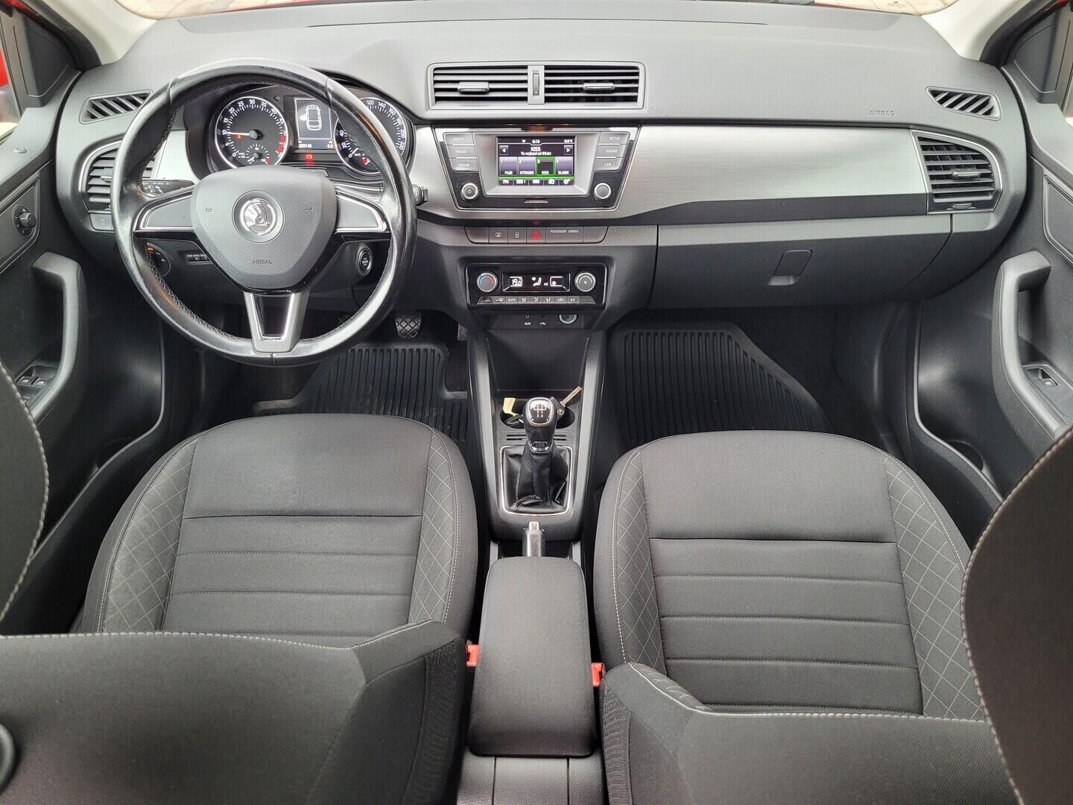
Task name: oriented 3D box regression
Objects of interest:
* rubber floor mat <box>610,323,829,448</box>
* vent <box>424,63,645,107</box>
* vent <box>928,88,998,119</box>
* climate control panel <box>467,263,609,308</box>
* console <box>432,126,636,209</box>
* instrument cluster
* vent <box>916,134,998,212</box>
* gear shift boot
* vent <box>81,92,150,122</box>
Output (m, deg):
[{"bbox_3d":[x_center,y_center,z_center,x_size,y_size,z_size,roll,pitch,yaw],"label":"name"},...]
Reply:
[{"bbox_3d":[0.388,0.074,1.582,0.460,0.070,0.560,0,55,0],"label":"rubber floor mat"},{"bbox_3d":[0.000,-0.444,1.135,0.295,0.059,0.030,0,14,0],"label":"vent"},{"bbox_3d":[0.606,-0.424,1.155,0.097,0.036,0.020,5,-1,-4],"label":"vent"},{"bbox_3d":[0.000,-0.178,1.214,0.206,0.068,0.030,0,21,0],"label":"climate control panel"},{"bbox_3d":[-0.001,-0.337,1.159,0.277,0.111,0.040,0,21,0],"label":"console"},{"bbox_3d":[-0.317,-0.379,1.140,0.275,0.128,0.060,0,17,0],"label":"instrument cluster"},{"bbox_3d":[0.594,-0.330,1.159,0.096,0.106,0.040,0,21,0],"label":"vent"},{"bbox_3d":[0.000,0.061,1.240,0.100,0.175,0.130,0,39,0],"label":"gear shift boot"},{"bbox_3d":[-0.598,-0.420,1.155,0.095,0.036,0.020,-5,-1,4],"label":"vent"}]

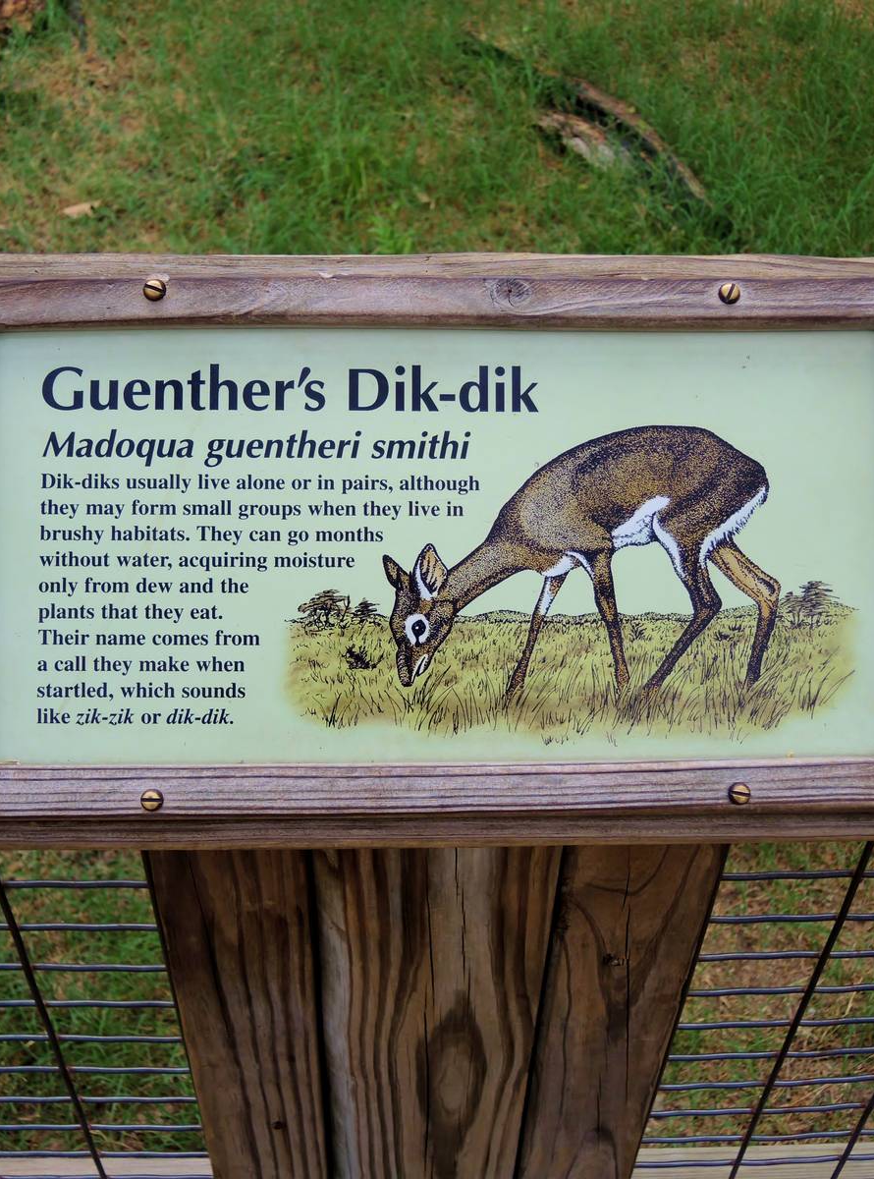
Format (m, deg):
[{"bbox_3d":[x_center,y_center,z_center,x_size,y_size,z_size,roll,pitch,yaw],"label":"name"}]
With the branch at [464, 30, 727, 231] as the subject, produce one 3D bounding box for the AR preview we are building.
[{"bbox_3d":[0.349,-1.360,3.549,0.260,0.130,1.380,-19,45,-21],"label":"branch"}]

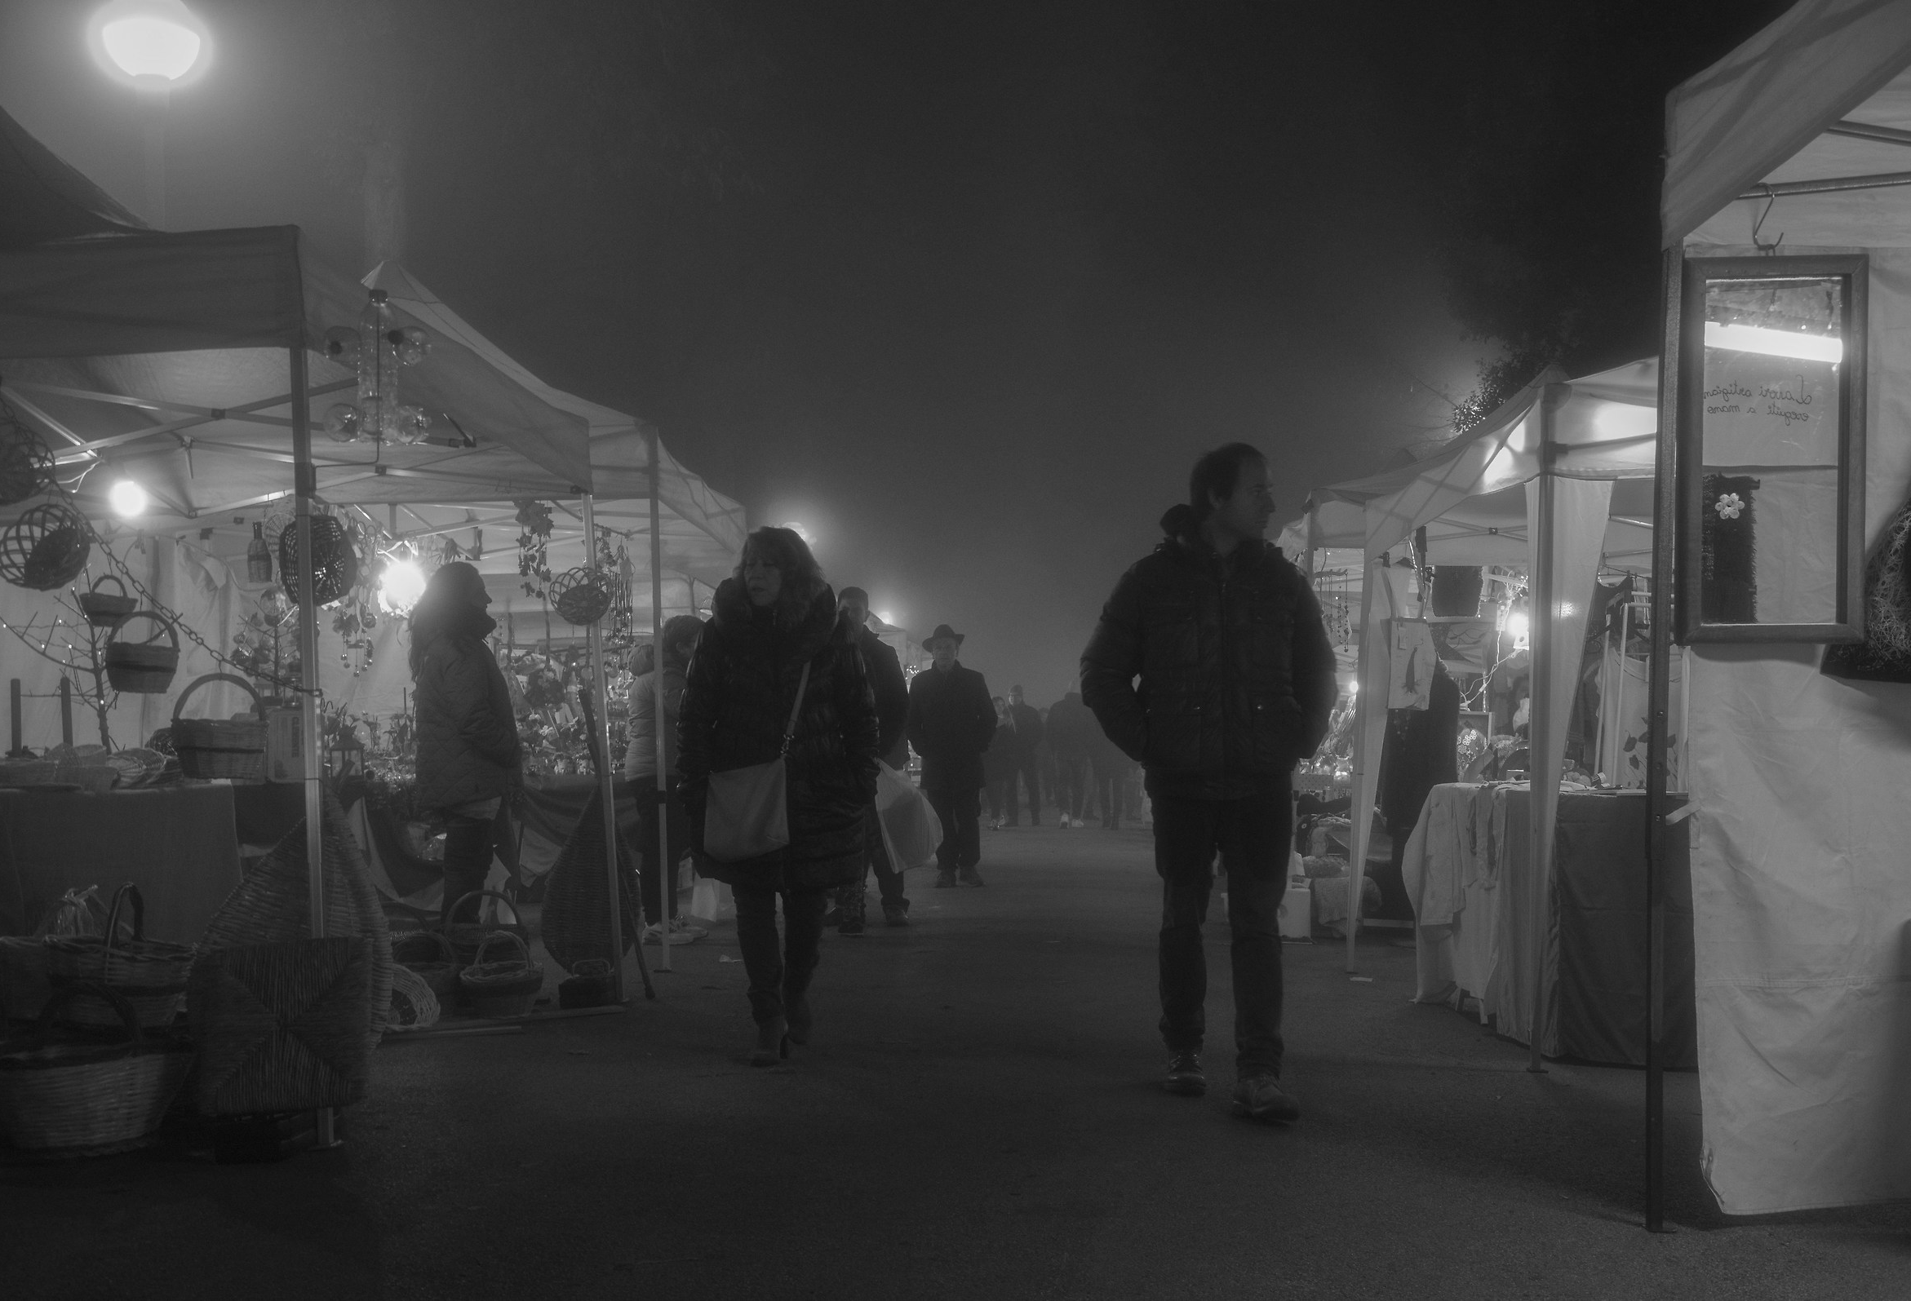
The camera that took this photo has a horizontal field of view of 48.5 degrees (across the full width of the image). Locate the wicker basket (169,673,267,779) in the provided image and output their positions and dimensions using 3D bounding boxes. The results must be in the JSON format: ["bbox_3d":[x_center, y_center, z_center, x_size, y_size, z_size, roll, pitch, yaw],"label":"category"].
[{"bbox_3d":[-1.915,0.196,5.497,0.240,0.270,0.180,1,-3,-14],"label":"wicker basket"}]

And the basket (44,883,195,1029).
[{"bbox_3d":[-2.589,0.947,6.563,0.430,0.430,0.310,0,-3,-9],"label":"basket"}]

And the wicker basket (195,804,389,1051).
[{"bbox_3d":[-1.733,0.769,5.550,0.520,0.820,0.240,-1,7,-6],"label":"wicker basket"}]

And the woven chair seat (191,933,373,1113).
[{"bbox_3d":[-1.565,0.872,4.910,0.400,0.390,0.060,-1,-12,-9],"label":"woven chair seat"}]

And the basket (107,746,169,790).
[{"bbox_3d":[-2.568,0.370,6.650,0.210,0.100,0.210,3,22,0],"label":"basket"}]

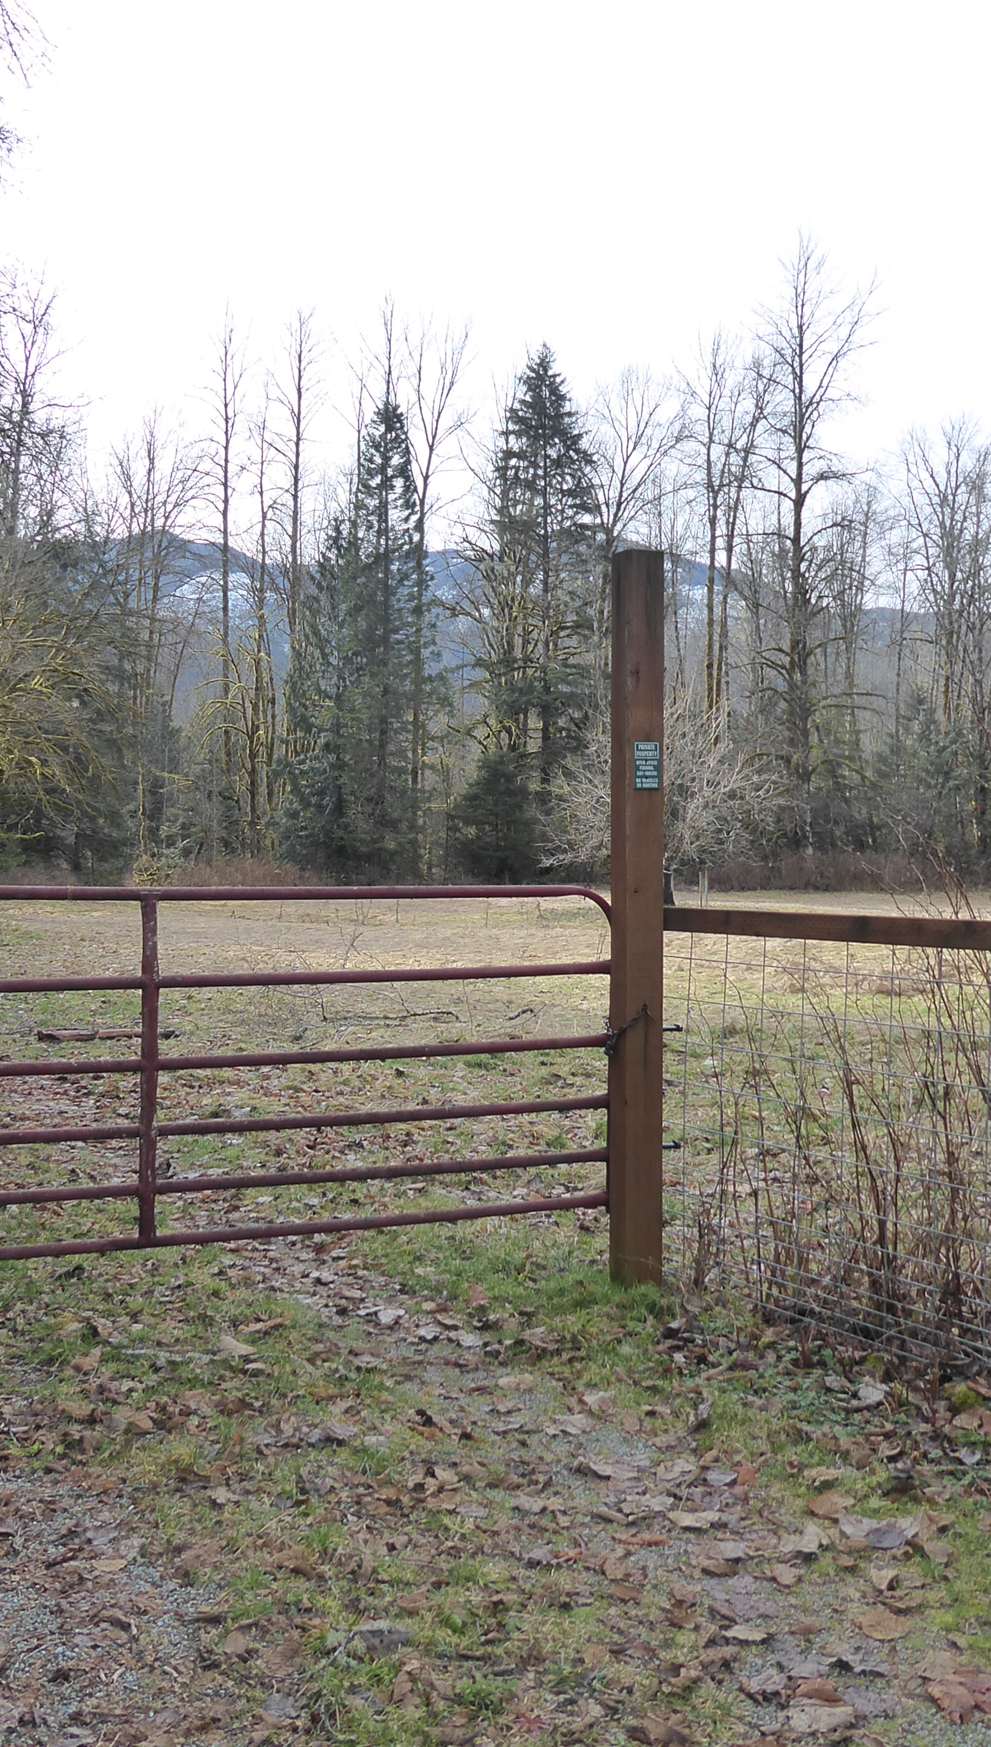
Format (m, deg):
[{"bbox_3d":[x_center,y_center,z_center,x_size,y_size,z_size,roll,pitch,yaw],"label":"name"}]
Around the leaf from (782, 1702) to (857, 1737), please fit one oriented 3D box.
[{"bbox_3d":[0.566,1.469,2.923,0.130,0.022,0.081,0,0,0],"label":"leaf"}]

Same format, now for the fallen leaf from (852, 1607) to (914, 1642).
[{"bbox_3d":[0.759,1.469,3.292,0.118,0.022,0.109,0,0,0],"label":"fallen leaf"}]

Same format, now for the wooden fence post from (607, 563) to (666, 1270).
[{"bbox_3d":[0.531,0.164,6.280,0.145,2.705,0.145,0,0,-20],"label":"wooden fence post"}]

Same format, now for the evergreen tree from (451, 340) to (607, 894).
[{"bbox_3d":[1.471,-12.246,80.000,7.356,25.617,7.356,0,0,0],"label":"evergreen tree"}]

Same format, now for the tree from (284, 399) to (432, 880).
[{"bbox_3d":[-6.534,-10.991,80.000,7.096,23.107,7.096,0,0,0],"label":"tree"}]

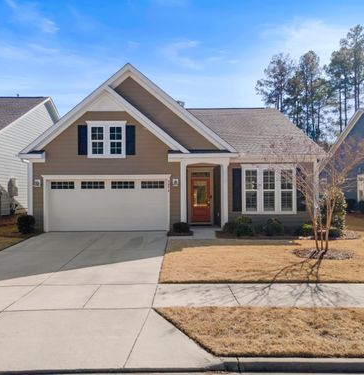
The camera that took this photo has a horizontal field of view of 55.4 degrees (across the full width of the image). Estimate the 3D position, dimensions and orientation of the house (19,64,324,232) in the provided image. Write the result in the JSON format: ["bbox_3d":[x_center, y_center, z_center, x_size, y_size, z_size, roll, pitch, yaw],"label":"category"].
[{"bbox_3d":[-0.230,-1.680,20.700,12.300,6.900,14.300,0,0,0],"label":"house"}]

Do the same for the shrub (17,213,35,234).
[{"bbox_3d":[-6.109,1.446,13.550,0.710,0.780,0.700,0,0,0],"label":"shrub"}]

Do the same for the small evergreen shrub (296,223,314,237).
[{"bbox_3d":[4.845,1.655,13.600,0.700,0.560,0.680,0,0,0],"label":"small evergreen shrub"}]

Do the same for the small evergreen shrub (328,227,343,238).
[{"bbox_3d":[5.933,1.739,13.400,0.560,0.480,0.550,0,0,0],"label":"small evergreen shrub"}]

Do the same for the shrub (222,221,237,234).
[{"bbox_3d":[1.904,1.612,13.900,0.620,0.560,0.600,0,0,0],"label":"shrub"}]

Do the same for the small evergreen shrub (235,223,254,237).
[{"bbox_3d":[2.452,1.655,13.600,0.780,0.570,0.720,0,0,0],"label":"small evergreen shrub"}]

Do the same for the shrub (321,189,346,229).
[{"bbox_3d":[6.467,0.939,14.800,1.100,1.800,1.050,0,0,0],"label":"shrub"}]

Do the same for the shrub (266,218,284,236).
[{"bbox_3d":[3.695,1.589,13.700,0.720,0.710,0.680,0,0,0],"label":"shrub"}]

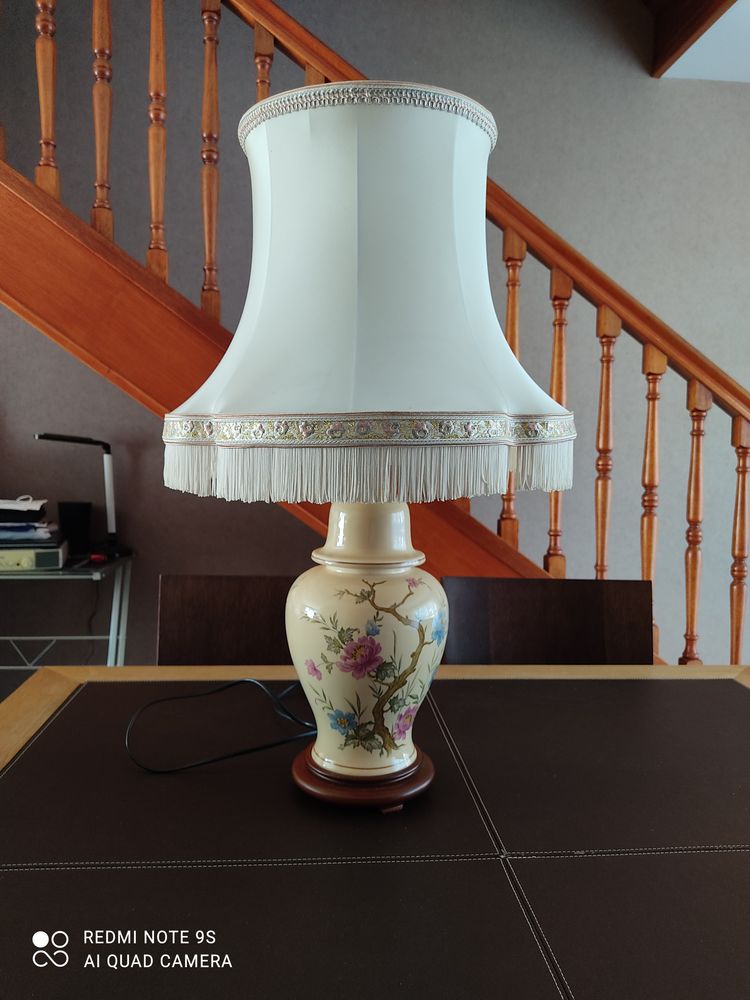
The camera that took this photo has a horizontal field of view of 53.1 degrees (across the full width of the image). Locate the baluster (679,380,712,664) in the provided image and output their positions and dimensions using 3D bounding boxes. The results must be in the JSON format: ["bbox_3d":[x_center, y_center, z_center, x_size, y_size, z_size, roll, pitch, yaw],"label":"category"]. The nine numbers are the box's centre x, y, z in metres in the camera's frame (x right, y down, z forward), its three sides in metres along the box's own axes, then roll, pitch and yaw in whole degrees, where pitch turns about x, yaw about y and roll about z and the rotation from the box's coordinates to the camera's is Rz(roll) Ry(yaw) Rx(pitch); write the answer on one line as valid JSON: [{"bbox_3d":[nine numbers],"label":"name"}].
[{"bbox_3d":[0.843,0.091,1.979,0.043,0.807,0.043,0,3,-6],"label":"baluster"}]

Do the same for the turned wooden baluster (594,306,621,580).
[{"bbox_3d":[0.595,-0.094,1.945,0.043,0.807,0.043,0,3,-6],"label":"turned wooden baluster"}]

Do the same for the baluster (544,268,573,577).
[{"bbox_3d":[0.471,-0.187,1.928,0.043,0.807,0.043,0,3,-6],"label":"baluster"}]

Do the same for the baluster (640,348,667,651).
[{"bbox_3d":[0.719,-0.001,1.962,0.043,0.807,0.043,0,3,-6],"label":"baluster"}]

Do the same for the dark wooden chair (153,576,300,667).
[{"bbox_3d":[-0.216,0.622,1.328,0.425,0.911,0.500,1,3,-2],"label":"dark wooden chair"}]

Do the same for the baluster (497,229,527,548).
[{"bbox_3d":[0.347,-0.280,1.911,0.043,0.807,0.043,0,3,-6],"label":"baluster"}]

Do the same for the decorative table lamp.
[{"bbox_3d":[-0.008,-0.038,0.935,0.490,0.780,0.490,1,3,0],"label":"decorative table lamp"}]

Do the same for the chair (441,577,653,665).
[{"bbox_3d":[0.340,0.628,1.328,0.425,0.913,0.500,1,3,1],"label":"chair"}]

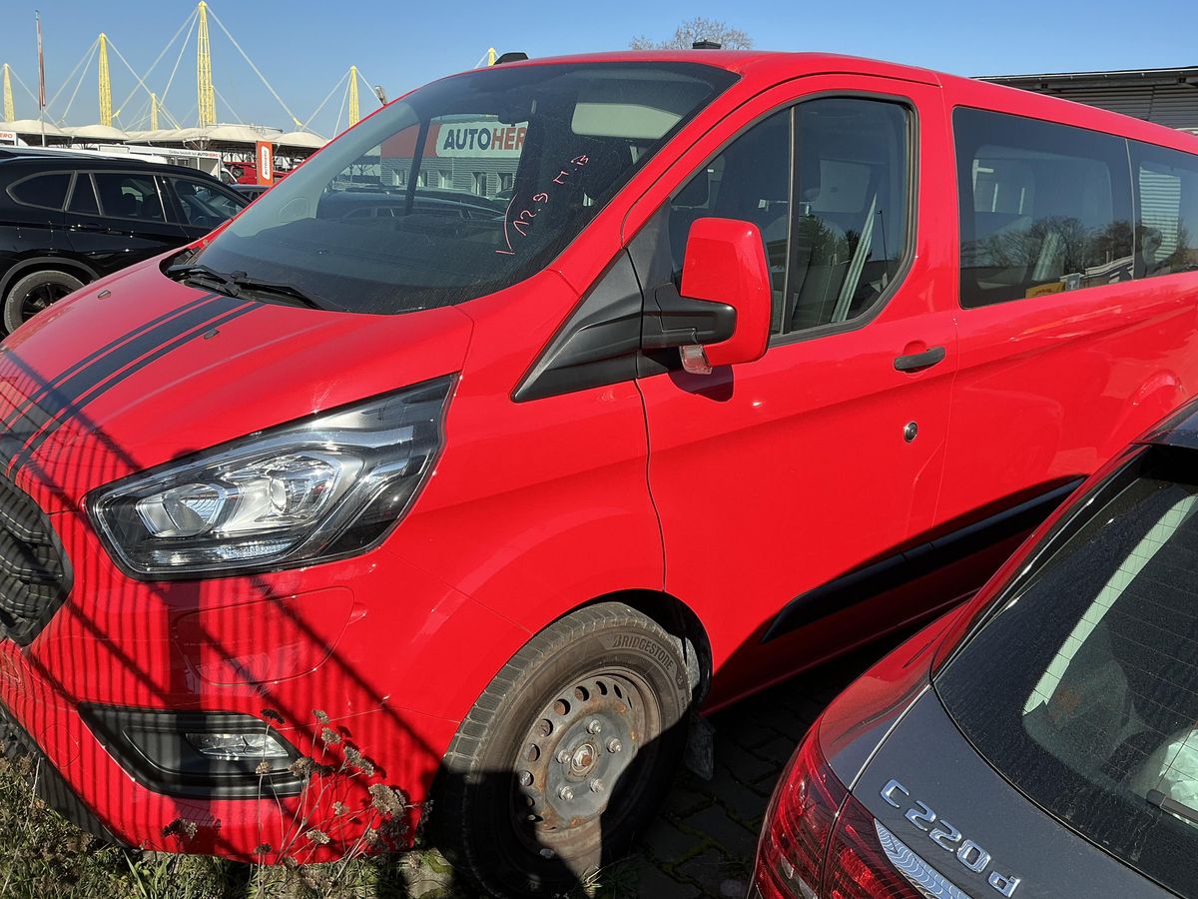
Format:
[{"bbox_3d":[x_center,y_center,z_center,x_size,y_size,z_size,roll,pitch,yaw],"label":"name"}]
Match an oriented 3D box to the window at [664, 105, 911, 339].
[{"bbox_3d":[0.505,-0.574,2.361,0.973,0.608,0.060,-10,7,-39],"label":"window"}]

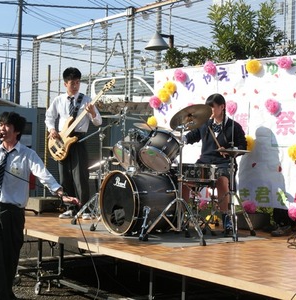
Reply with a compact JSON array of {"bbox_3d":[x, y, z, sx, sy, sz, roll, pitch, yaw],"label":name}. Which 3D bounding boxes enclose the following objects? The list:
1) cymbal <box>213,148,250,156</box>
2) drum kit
[{"bbox_3d":[0.786,0.023,6.200,0.330,0.060,0.330,0,2,0],"label":"cymbal"},{"bbox_3d":[0.133,0.217,6.600,1.380,1.200,1.880,-1,2,-37],"label":"drum kit"}]

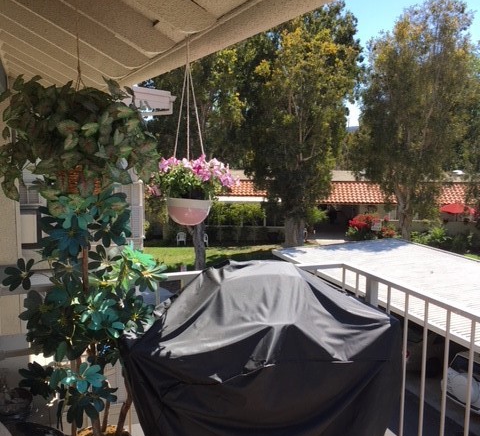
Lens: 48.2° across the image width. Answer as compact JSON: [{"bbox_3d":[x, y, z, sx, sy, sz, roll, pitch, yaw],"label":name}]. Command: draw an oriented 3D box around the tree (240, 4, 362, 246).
[{"bbox_3d":[3.641,-5.169,31.279,7.200,13.890,6.500,0,9,0],"label":"tree"}]

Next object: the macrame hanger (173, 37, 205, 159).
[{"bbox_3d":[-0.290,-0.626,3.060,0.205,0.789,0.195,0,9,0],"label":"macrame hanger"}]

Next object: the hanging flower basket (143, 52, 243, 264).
[{"bbox_3d":[-0.237,-0.379,2.738,0.507,0.920,0.466,0,9,0],"label":"hanging flower basket"}]

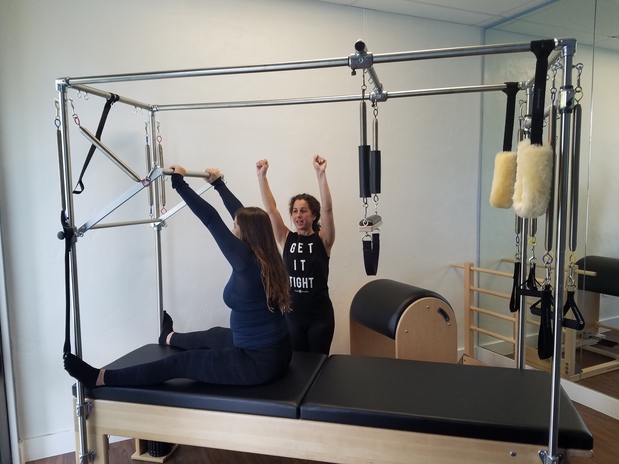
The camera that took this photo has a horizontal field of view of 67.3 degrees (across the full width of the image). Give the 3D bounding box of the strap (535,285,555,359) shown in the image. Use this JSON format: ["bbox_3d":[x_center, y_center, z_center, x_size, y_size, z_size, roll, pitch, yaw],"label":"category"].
[{"bbox_3d":[0.904,0.344,1.784,0.062,0.294,0.055,1,5,14],"label":"strap"}]

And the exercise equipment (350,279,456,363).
[{"bbox_3d":[0.689,0.855,3.477,0.560,0.915,0.610,-3,6,-26],"label":"exercise equipment"}]

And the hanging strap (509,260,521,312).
[{"bbox_3d":[1.100,0.291,2.491,0.058,0.285,0.050,1,5,14],"label":"hanging strap"}]

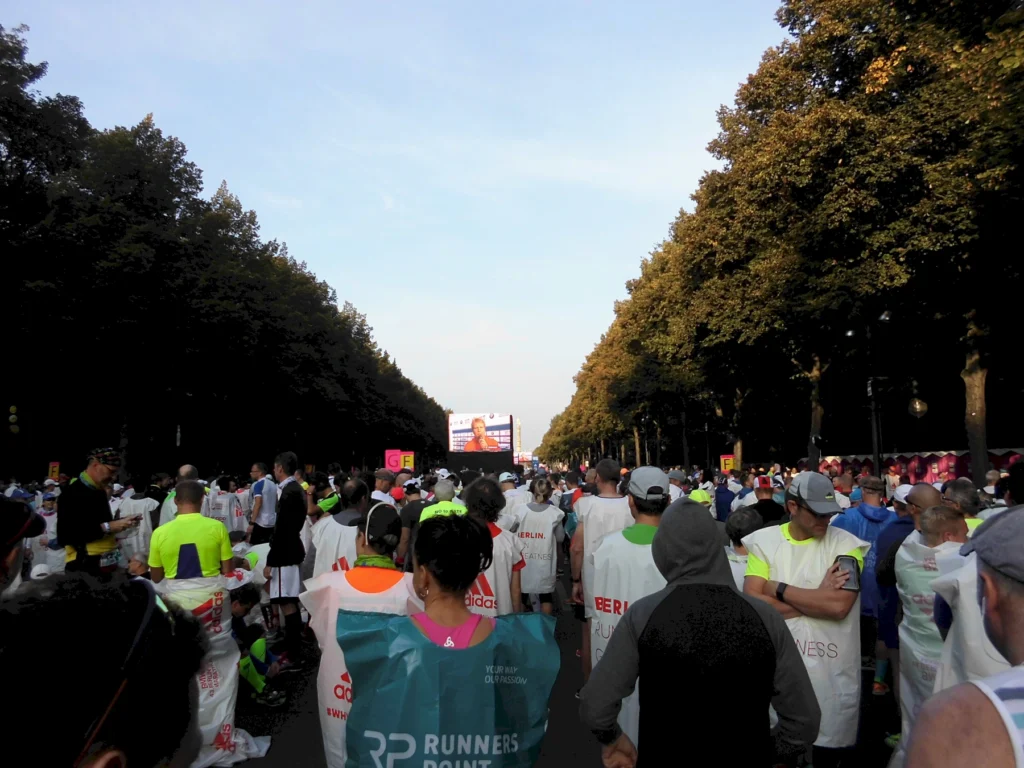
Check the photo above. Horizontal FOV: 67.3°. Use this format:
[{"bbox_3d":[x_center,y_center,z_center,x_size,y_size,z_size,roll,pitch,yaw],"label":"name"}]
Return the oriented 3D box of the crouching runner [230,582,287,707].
[{"bbox_3d":[-1.926,1.895,5.707,0.700,0.840,0.520,-2,-7,22],"label":"crouching runner"}]

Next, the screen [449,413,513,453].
[{"bbox_3d":[-3.683,5.642,89.922,7.400,4.600,0.700,1,-6,-7],"label":"screen"}]

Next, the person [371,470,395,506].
[{"bbox_3d":[-1.246,1.680,7.363,0.500,1.730,0.320,-6,-9,45],"label":"person"}]

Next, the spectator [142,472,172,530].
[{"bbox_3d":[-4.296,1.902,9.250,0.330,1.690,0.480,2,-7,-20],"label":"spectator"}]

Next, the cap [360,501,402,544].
[{"bbox_3d":[-0.620,0.655,3.650,0.180,0.160,0.270,6,-3,-43],"label":"cap"}]

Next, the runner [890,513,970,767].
[{"bbox_3d":[1.788,1.286,3.131,0.520,1.610,0.360,-3,-7,28],"label":"runner"}]

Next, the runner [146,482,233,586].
[{"bbox_3d":[-1.928,1.374,4.628,0.540,1.650,0.400,2,-7,-19],"label":"runner"}]

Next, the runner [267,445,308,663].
[{"bbox_3d":[-1.934,1.498,6.626,0.340,1.830,0.480,-2,-7,16],"label":"runner"}]

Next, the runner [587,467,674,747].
[{"bbox_3d":[0.539,1.201,2.989,0.540,1.750,0.340,0,-6,2],"label":"runner"}]

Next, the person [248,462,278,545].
[{"bbox_3d":[-2.766,1.745,8.561,0.330,1.760,0.480,-1,-6,13],"label":"person"}]

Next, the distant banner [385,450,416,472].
[{"bbox_3d":[-5.509,3.829,38.000,1.550,1.100,0.100,0,-6,0],"label":"distant banner"}]

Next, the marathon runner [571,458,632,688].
[{"bbox_3d":[0.705,1.442,5.797,0.540,1.760,0.360,1,-6,-7],"label":"marathon runner"}]

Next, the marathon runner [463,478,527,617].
[{"bbox_3d":[-0.164,1.390,4.477,0.520,1.690,0.330,0,-6,0],"label":"marathon runner"}]

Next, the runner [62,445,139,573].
[{"bbox_3d":[-2.767,1.334,5.135,0.520,1.830,0.500,1,-6,-6],"label":"runner"}]

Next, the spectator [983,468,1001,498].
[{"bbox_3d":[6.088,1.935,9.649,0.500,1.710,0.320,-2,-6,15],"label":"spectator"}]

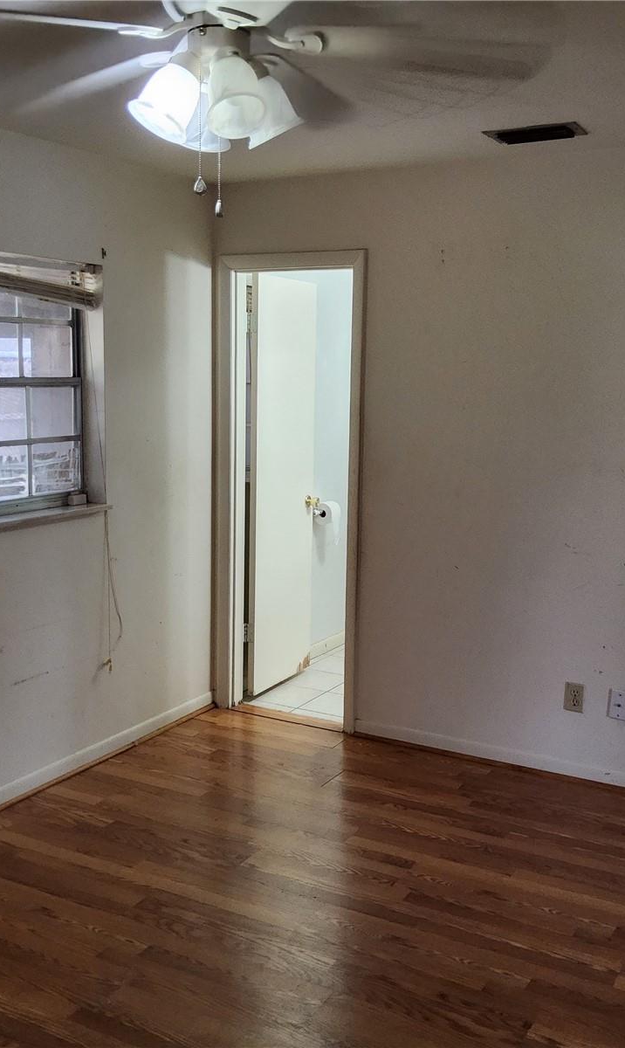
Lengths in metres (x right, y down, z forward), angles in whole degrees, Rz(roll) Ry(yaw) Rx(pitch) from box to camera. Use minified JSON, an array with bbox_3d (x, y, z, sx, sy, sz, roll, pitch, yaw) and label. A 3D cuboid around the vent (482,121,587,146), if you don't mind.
[{"bbox_3d":[0.770,-1.343,3.478,0.310,0.022,0.200,6,10,29],"label":"vent"}]

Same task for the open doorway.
[{"bbox_3d":[-0.095,-0.129,4.558,0.745,2.110,0.130,6,10,29],"label":"open doorway"}]

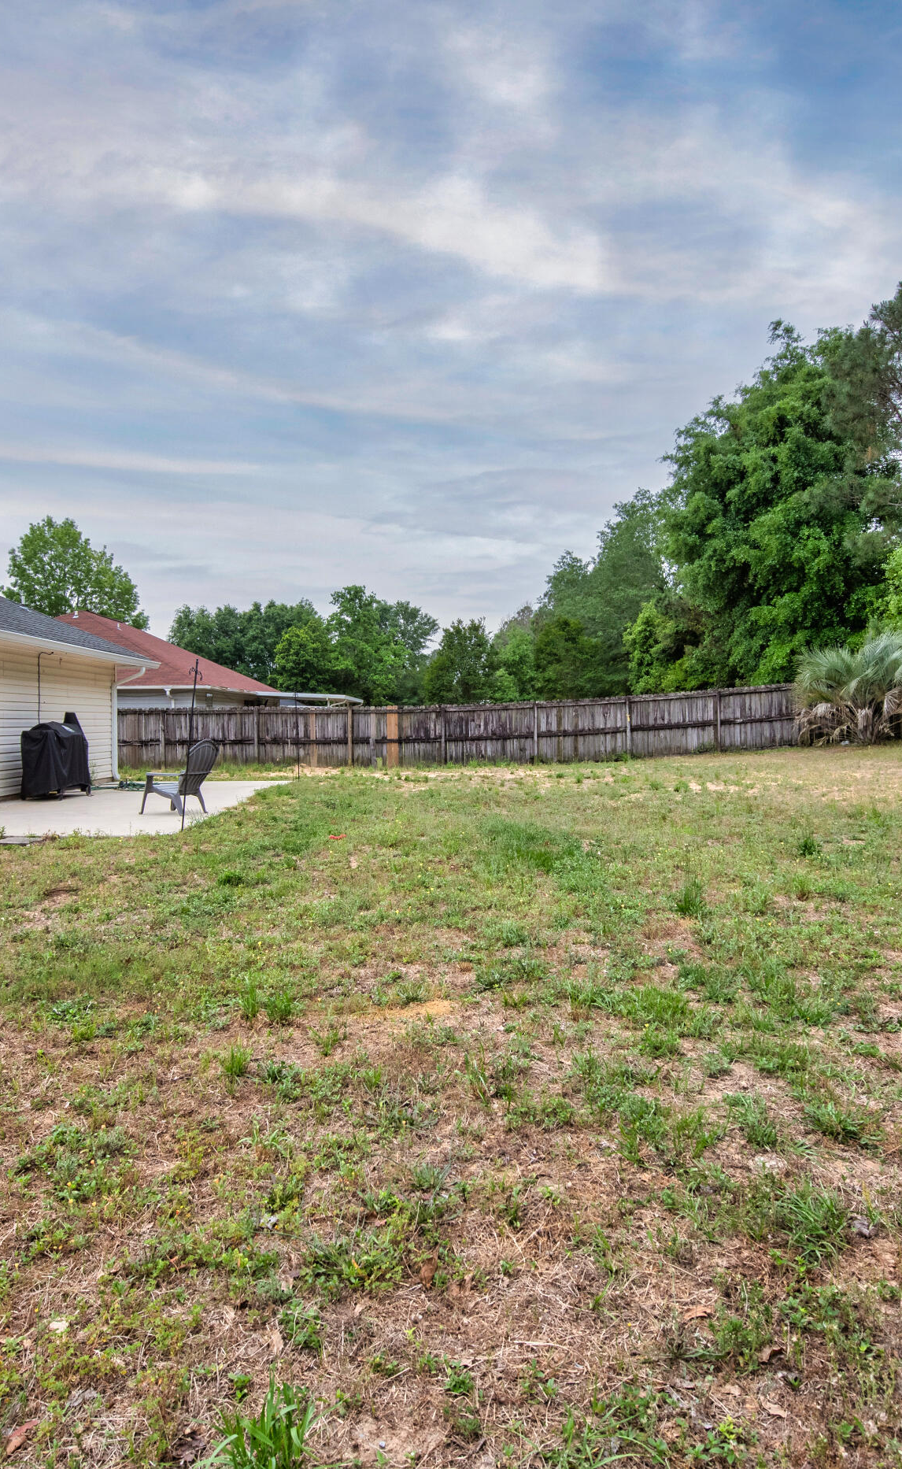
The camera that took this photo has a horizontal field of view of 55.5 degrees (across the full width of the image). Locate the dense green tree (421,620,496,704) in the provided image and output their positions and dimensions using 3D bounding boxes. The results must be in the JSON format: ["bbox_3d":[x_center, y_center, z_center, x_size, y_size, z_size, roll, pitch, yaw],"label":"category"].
[{"bbox_3d":[0.280,-1.737,31.000,2.741,4.876,2.741,0,1,0],"label":"dense green tree"}]

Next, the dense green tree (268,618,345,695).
[{"bbox_3d":[-6.076,-2.100,36.000,3.255,5.642,3.255,0,1,0],"label":"dense green tree"}]

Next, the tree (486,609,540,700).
[{"bbox_3d":[2.336,-1.861,31.000,1.993,5.126,2.192,0,1,0],"label":"tree"}]

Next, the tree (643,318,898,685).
[{"bbox_3d":[10.323,-6.551,28.000,8.214,13.801,7.803,0,1,0],"label":"tree"}]

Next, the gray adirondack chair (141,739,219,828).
[{"bbox_3d":[-3.608,0.573,11.400,0.820,0.980,0.760,0,1,27],"label":"gray adirondack chair"}]

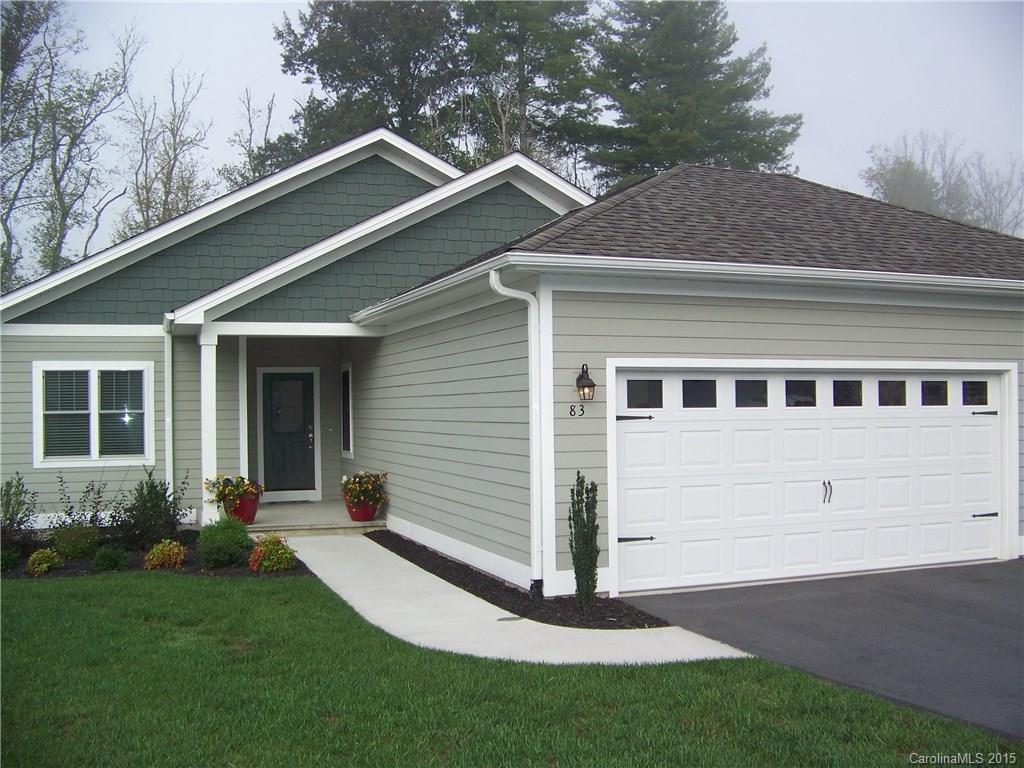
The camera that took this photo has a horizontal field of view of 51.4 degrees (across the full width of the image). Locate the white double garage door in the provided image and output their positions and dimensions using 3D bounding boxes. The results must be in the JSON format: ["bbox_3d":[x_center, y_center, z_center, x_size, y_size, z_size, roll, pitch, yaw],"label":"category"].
[{"bbox_3d":[3.236,0.903,10.868,4.790,2.135,0.100,0,-1,-21],"label":"white double garage door"}]

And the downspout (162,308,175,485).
[{"bbox_3d":[-5.150,0.523,15.978,0.130,2.950,0.100,0,-1,-21],"label":"downspout"}]

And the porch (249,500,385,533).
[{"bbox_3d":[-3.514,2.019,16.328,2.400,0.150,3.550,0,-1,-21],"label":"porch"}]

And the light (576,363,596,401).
[{"bbox_3d":[0.662,-0.017,9.677,0.170,0.328,0.220,0,-1,-21],"label":"light"}]

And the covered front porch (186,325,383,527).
[{"bbox_3d":[-3.592,0.609,16.340,2.530,2.780,3.550,0,-1,-21],"label":"covered front porch"}]

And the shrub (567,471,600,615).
[{"bbox_3d":[0.635,1.376,9.325,0.270,1.240,0.270,0,-1,0],"label":"shrub"}]

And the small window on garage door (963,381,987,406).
[{"bbox_3d":[5.059,0.103,11.621,0.363,0.278,0.040,0,-1,-21],"label":"small window on garage door"}]

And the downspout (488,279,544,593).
[{"bbox_3d":[0.031,0.461,9.732,0.450,2.990,0.110,0,-1,-21],"label":"downspout"}]

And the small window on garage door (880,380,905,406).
[{"bbox_3d":[4.005,0.103,11.200,0.363,0.278,0.040,0,-1,-21],"label":"small window on garage door"}]

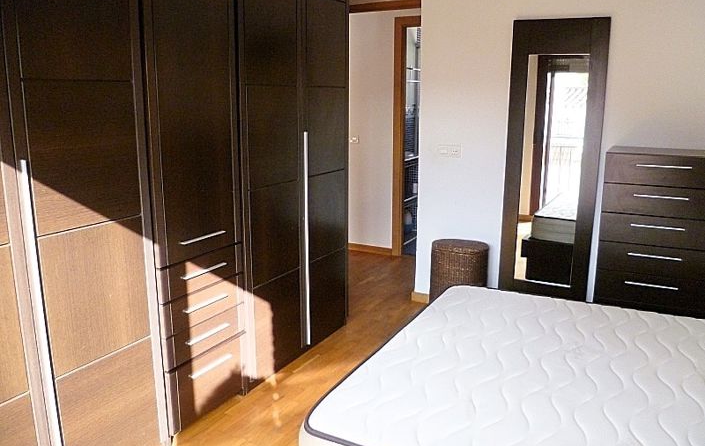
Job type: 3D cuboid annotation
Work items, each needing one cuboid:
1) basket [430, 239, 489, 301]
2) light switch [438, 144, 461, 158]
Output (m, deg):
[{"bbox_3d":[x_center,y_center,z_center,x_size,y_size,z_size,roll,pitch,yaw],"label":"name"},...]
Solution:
[{"bbox_3d":[0.702,0.396,3.779,0.370,0.515,0.330,7,14,27],"label":"basket"},{"bbox_3d":[0.659,-0.483,3.841,0.155,0.087,0.013,7,14,27],"label":"light switch"}]

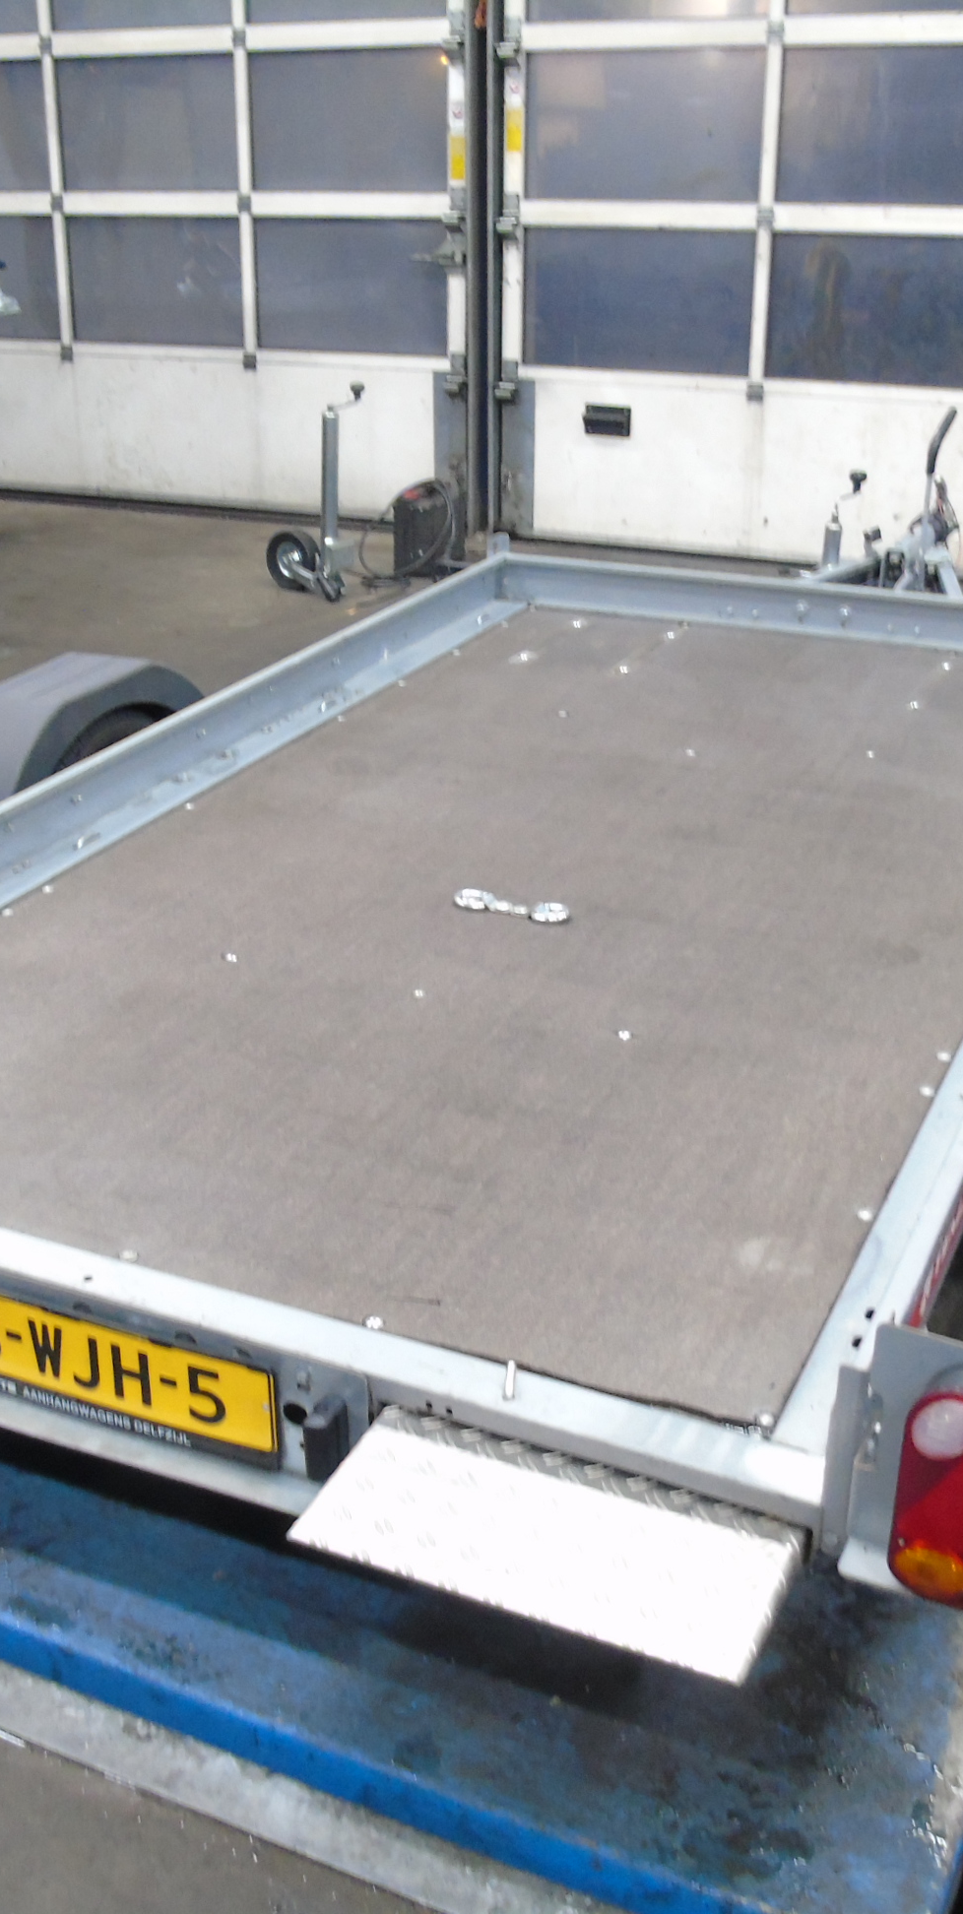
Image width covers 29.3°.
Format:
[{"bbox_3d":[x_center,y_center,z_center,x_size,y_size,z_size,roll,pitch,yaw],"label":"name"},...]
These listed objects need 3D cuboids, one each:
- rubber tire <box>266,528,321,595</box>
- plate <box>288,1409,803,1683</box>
[{"bbox_3d":[-0.681,-1.439,6.700,0.220,0.220,0.070,22,32,40],"label":"rubber tire"},{"bbox_3d":[0.061,0.541,1.711,0.432,0.024,0.205,10,27,23],"label":"plate"}]

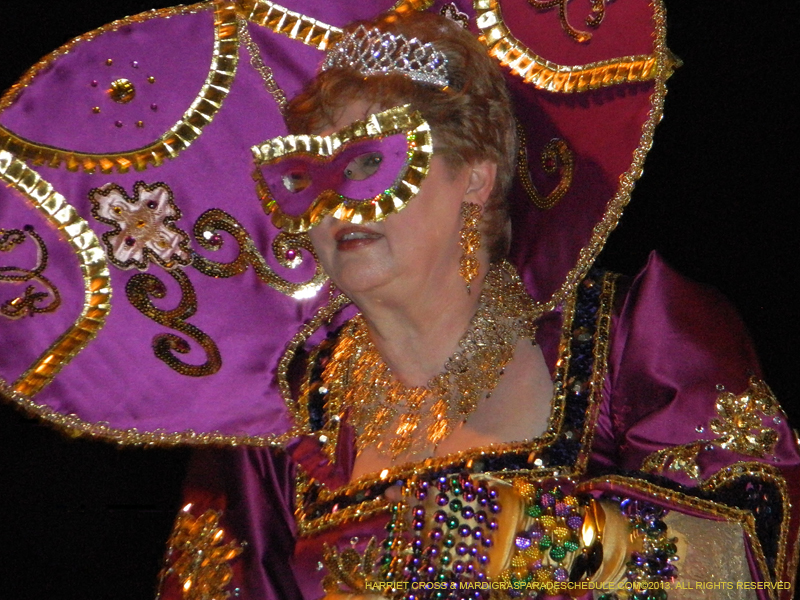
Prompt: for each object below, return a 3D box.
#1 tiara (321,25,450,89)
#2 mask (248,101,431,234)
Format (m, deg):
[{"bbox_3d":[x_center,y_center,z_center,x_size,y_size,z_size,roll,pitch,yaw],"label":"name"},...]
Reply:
[{"bbox_3d":[-0.022,-0.218,4.505,0.126,0.047,0.062,3,-5,32],"label":"tiara"},{"bbox_3d":[-0.058,-0.108,4.497,0.203,0.096,0.035,-11,-12,37],"label":"mask"}]

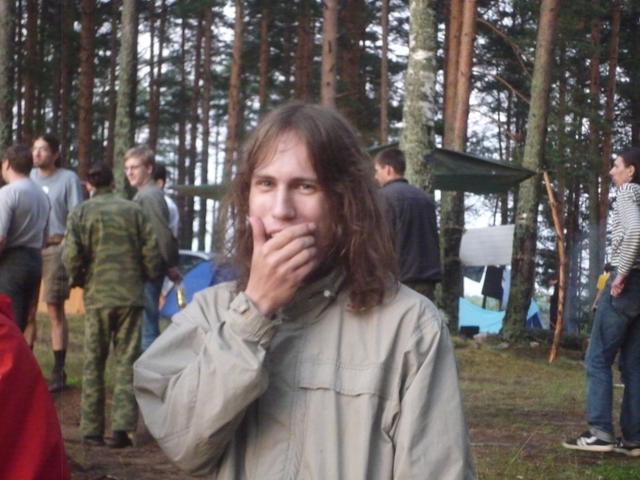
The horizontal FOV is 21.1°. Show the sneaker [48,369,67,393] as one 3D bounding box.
[{"bbox_3d":[-1.885,1.009,12.300,0.100,0.130,0.290,2,2,19],"label":"sneaker"}]

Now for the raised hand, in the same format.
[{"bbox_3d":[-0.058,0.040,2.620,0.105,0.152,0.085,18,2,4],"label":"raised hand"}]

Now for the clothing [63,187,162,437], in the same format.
[{"bbox_3d":[-1.273,0.400,10.500,0.580,1.740,0.380,1,2,-7],"label":"clothing"}]

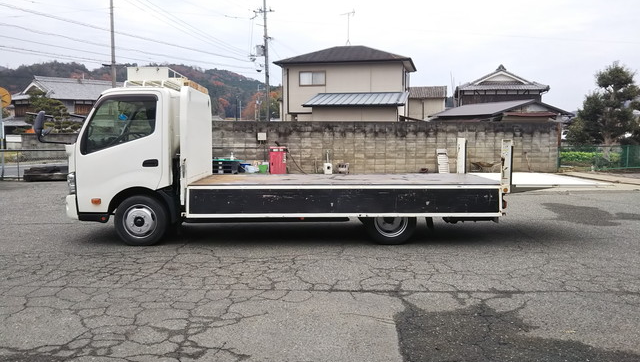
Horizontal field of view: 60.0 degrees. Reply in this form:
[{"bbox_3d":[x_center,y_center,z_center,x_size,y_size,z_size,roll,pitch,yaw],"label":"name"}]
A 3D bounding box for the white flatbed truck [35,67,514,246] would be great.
[{"bbox_3d":[-0.542,-0.416,8.307,6.200,2.470,2.020,0,5,0],"label":"white flatbed truck"}]

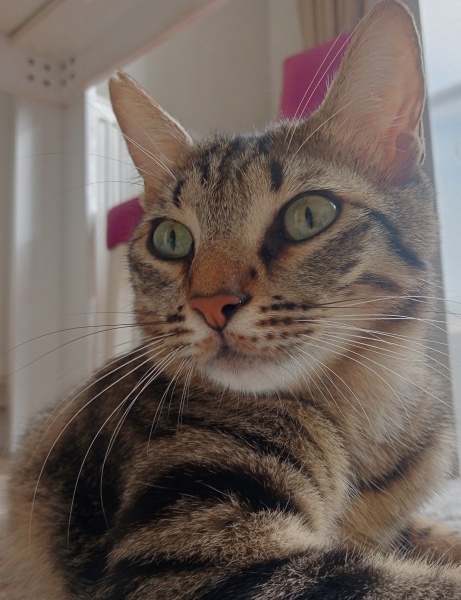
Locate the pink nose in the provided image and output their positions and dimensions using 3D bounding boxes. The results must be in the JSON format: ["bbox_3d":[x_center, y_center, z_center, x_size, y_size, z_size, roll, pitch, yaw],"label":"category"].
[{"bbox_3d":[-0.004,0.004,0.196,0.017,0.012,0.010,-6,-10,28],"label":"pink nose"}]

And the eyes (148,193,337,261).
[{"bbox_3d":[0.003,-0.025,0.219,0.066,0.018,0.016,-6,-10,28],"label":"eyes"}]

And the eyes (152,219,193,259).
[{"bbox_3d":[-0.021,-0.022,0.231,0.017,0.014,0.009,-7,-10,30],"label":"eyes"}]

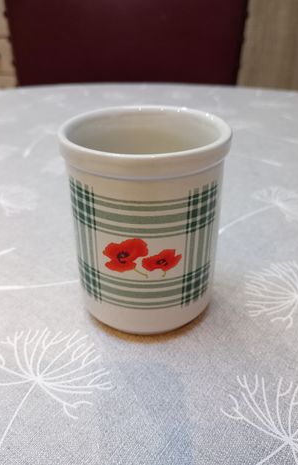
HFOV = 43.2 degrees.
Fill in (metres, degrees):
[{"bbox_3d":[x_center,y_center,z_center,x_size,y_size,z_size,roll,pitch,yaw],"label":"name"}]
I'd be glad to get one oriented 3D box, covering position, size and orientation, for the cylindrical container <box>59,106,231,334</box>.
[{"bbox_3d":[-0.001,-0.008,0.211,0.084,0.104,0.084,-1,32,0],"label":"cylindrical container"}]

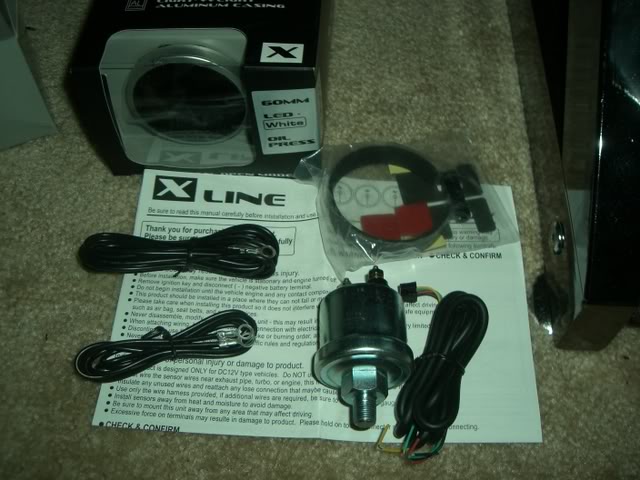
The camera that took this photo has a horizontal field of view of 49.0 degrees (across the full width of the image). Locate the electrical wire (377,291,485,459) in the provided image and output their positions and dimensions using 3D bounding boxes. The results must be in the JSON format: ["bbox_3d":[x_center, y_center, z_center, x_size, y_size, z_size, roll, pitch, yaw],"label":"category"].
[{"bbox_3d":[0.057,0.062,0.337,0.034,0.016,0.089,19,60,10],"label":"electrical wire"}]

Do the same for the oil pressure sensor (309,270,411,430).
[{"bbox_3d":[0.020,0.052,0.325,0.045,0.045,0.071,2,54,0],"label":"oil pressure sensor"}]

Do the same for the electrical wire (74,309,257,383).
[{"bbox_3d":[-0.074,0.052,0.342,0.088,0.011,0.024,-12,60,-9],"label":"electrical wire"}]

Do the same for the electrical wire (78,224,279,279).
[{"bbox_3d":[-0.073,0.005,0.369,0.104,0.014,0.029,1,59,-1],"label":"electrical wire"}]

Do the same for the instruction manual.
[{"bbox_3d":[0.002,0.027,0.365,0.210,0.004,0.148,2,59,0],"label":"instruction manual"}]

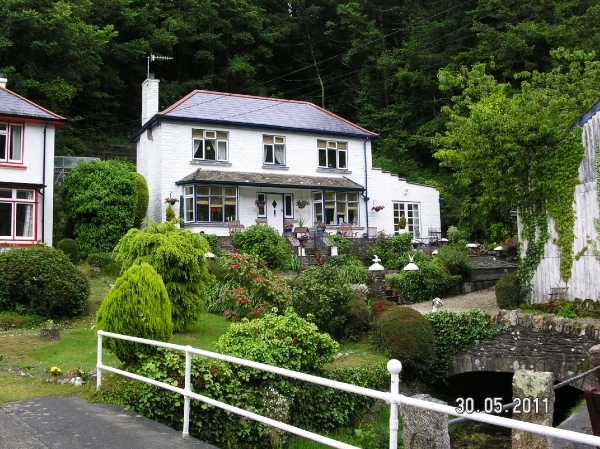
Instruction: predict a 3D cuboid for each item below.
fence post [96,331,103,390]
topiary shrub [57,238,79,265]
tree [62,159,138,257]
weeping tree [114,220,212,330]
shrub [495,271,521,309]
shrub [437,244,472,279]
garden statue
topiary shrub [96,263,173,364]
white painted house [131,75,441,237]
[{"bbox_3d":[-2.620,1.784,8.600,0.070,0.880,0.070,1,-3,-25],"label":"fence post"},{"bbox_3d":[-8.126,0.944,23.000,0.769,0.954,0.769,-1,-5,0],"label":"topiary shrub"},{"bbox_3d":[-7.769,-0.620,25.500,2.867,3.875,2.724,-1,-5,0],"label":"tree"},{"bbox_3d":[-2.904,1.096,14.000,2.050,2.350,2.000,-1,-5,0],"label":"weeping tree"},{"bbox_3d":[5.518,1.742,17.500,0.750,1.050,0.750,0,-3,0],"label":"shrub"},{"bbox_3d":[5.282,1.265,22.500,1.250,1.200,1.200,0,-3,0],"label":"shrub"},{"bbox_3d":[3.472,2.056,16.500,0.260,0.450,0.320,3,-4,-45],"label":"garden statue"},{"bbox_3d":[-2.917,1.569,11.600,1.340,1.834,1.340,-1,-5,0],"label":"topiary shrub"},{"bbox_3d":[-0.120,-3.147,34.924,15.800,7.700,6.600,1,-3,-25],"label":"white painted house"}]

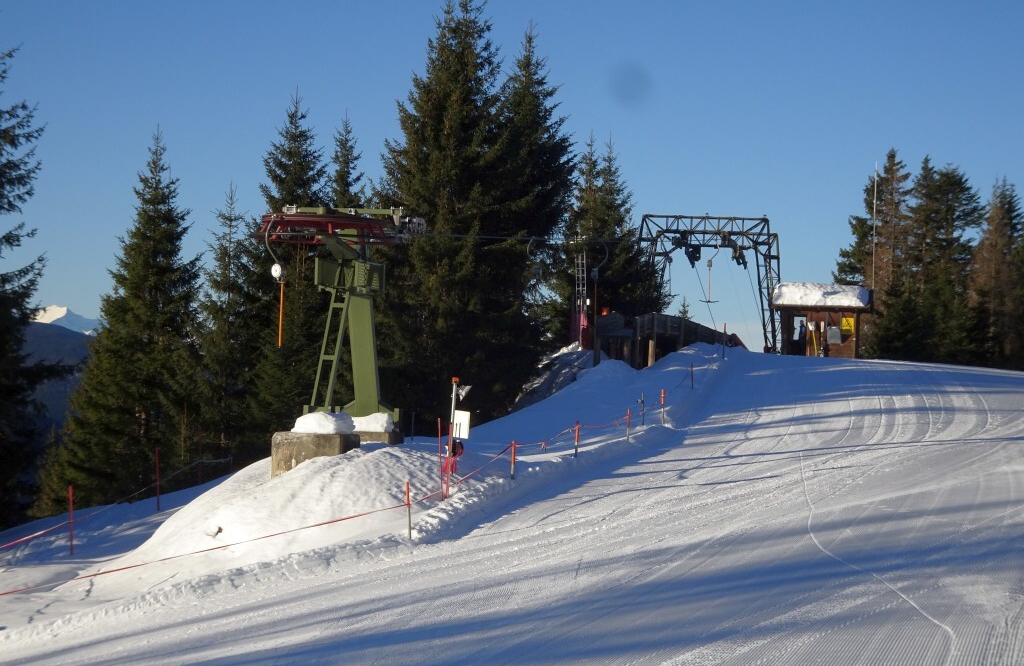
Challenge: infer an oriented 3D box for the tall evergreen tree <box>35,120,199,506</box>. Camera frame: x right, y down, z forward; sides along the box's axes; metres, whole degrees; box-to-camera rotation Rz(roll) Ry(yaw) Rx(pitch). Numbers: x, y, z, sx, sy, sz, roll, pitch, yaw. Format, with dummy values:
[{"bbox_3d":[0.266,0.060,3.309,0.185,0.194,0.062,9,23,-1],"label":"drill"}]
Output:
[{"bbox_3d":[-10.466,-0.309,62.000,4.200,10.100,4.200,1,-1,0],"label":"tall evergreen tree"}]

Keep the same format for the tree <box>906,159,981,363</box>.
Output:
[{"bbox_3d":[21.965,-3.708,118.000,4.200,10.500,4.200,1,-1,0],"label":"tree"}]

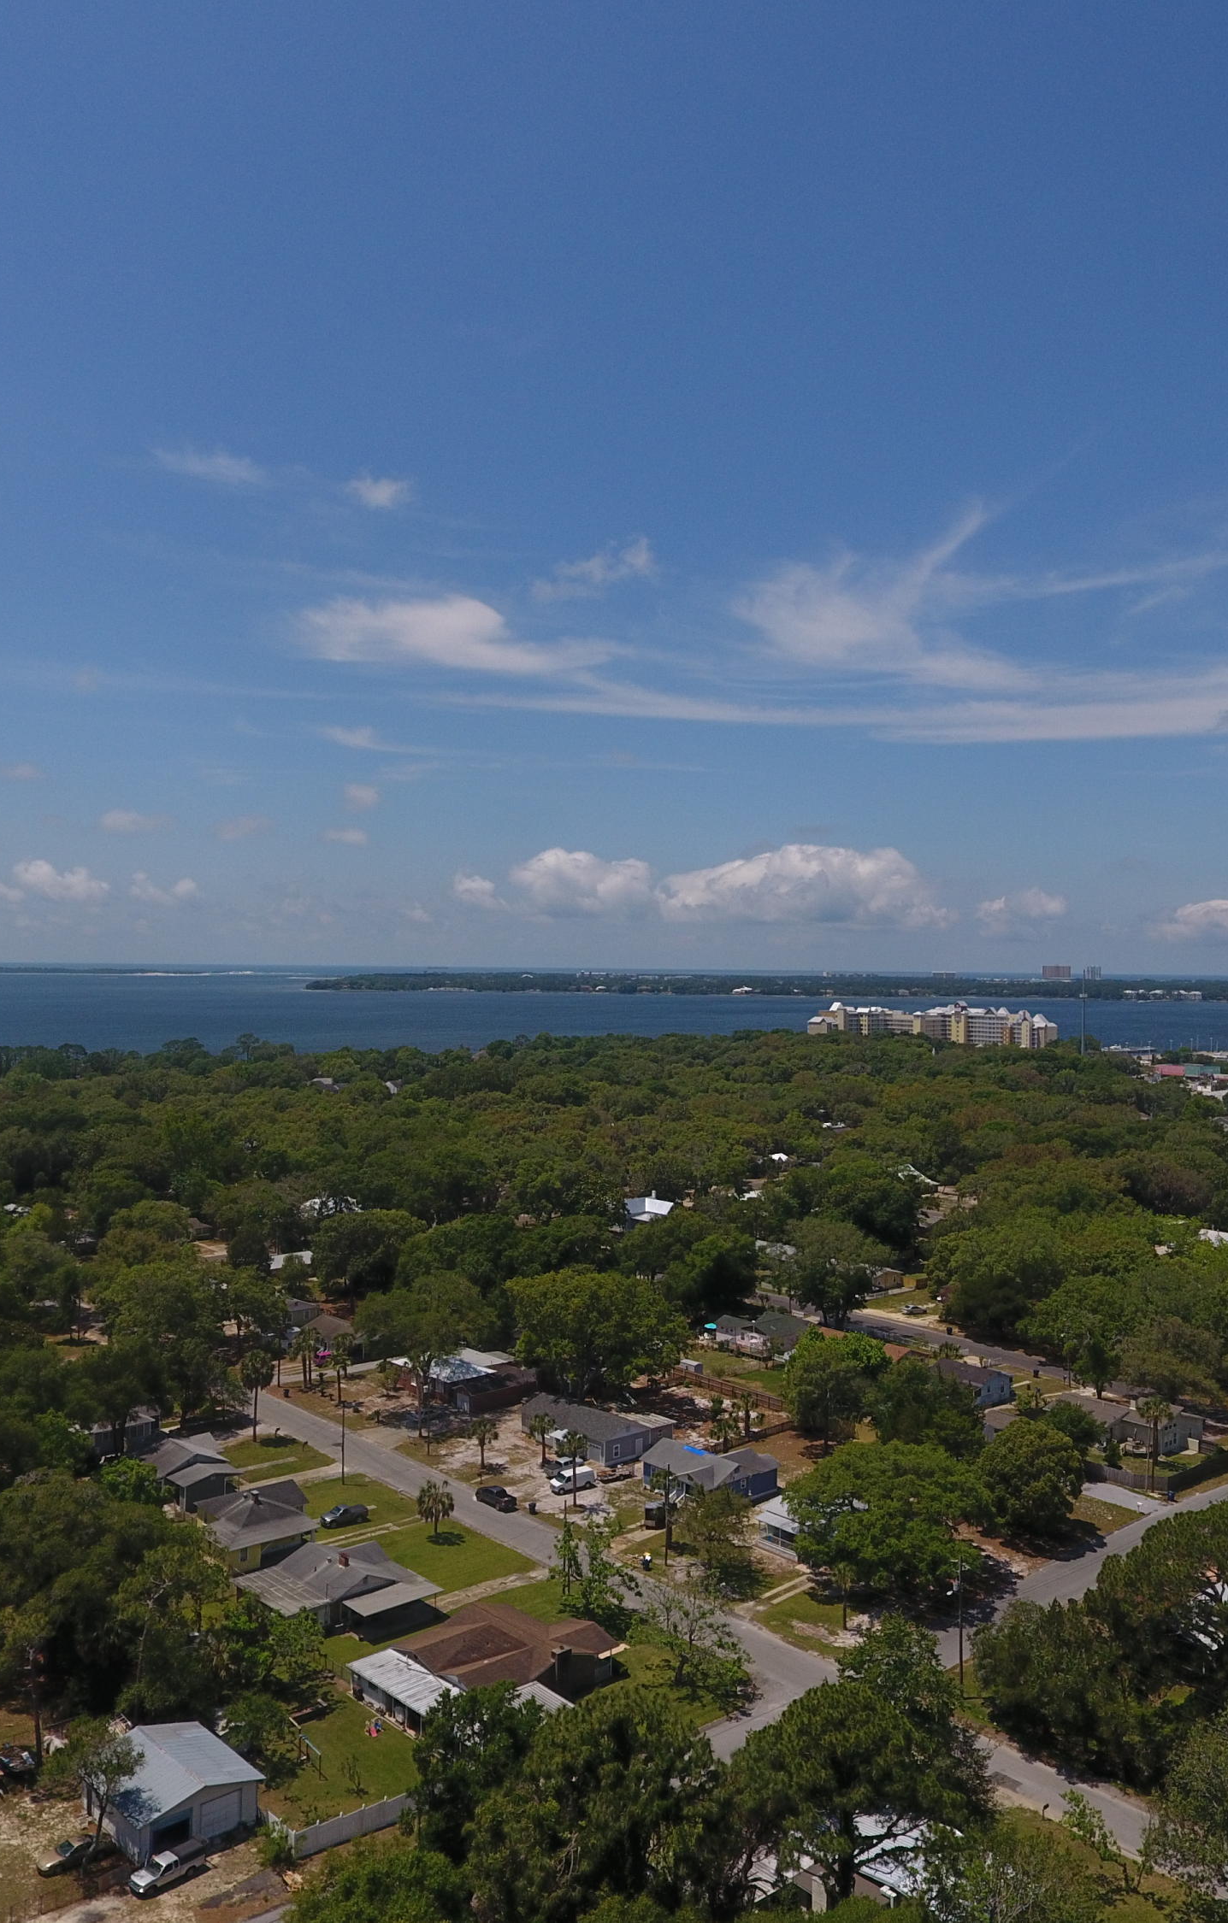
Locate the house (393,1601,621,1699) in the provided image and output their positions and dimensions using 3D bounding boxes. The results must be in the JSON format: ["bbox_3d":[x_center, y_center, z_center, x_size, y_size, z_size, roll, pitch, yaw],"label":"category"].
[{"bbox_3d":[-8.975,59.857,128.323,15.913,4.547,13.020,1,0,-41],"label":"house"}]

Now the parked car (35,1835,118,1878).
[{"bbox_3d":[-36.598,61.116,101.176,4.900,1.420,1.800,1,0,-38],"label":"parked car"}]

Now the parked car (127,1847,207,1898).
[{"bbox_3d":[-31.980,64.960,106.570,1.830,1.680,5.250,1,0,41],"label":"parked car"}]

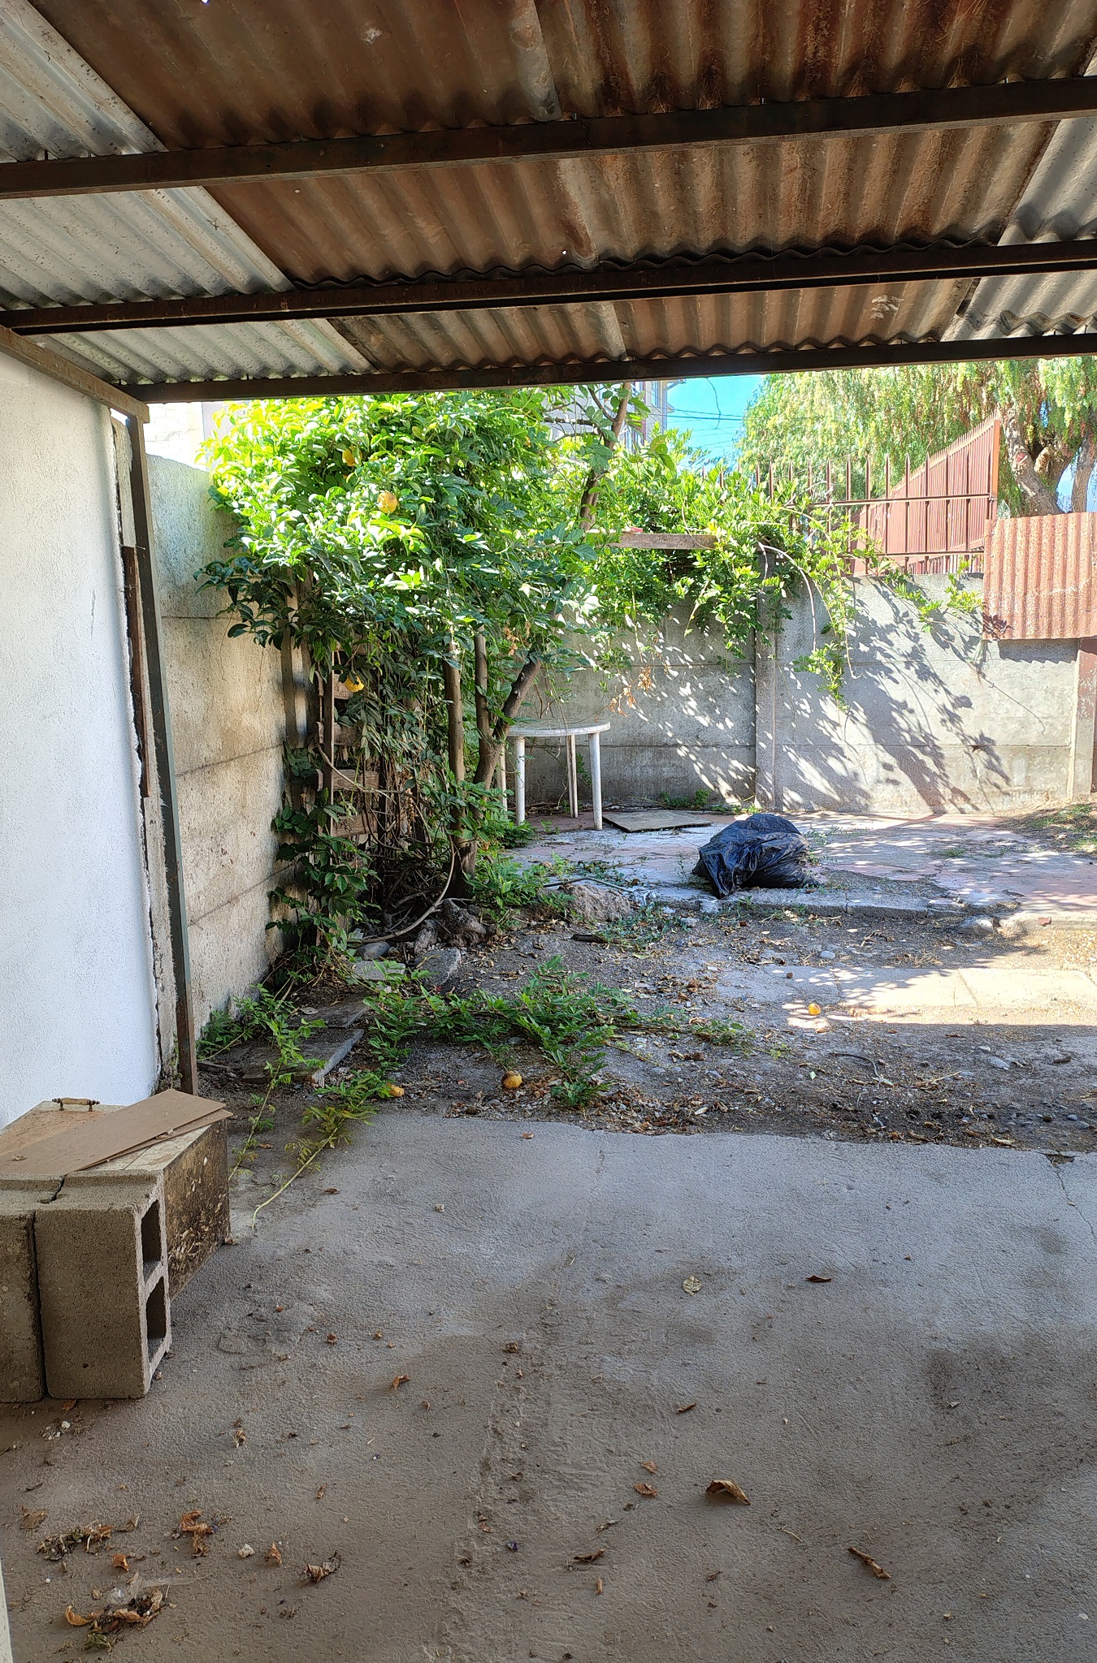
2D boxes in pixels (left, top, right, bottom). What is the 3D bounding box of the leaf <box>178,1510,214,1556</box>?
[{"bbox_3d":[-0.568,1.124,1.929,0.053,0.027,0.070,-6,11,-26],"label":"leaf"}]

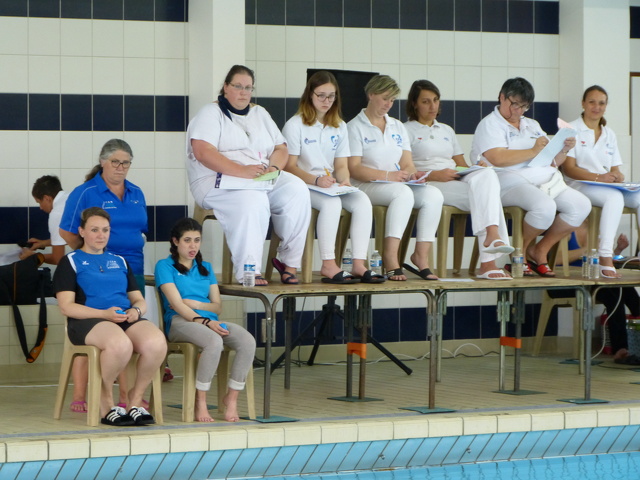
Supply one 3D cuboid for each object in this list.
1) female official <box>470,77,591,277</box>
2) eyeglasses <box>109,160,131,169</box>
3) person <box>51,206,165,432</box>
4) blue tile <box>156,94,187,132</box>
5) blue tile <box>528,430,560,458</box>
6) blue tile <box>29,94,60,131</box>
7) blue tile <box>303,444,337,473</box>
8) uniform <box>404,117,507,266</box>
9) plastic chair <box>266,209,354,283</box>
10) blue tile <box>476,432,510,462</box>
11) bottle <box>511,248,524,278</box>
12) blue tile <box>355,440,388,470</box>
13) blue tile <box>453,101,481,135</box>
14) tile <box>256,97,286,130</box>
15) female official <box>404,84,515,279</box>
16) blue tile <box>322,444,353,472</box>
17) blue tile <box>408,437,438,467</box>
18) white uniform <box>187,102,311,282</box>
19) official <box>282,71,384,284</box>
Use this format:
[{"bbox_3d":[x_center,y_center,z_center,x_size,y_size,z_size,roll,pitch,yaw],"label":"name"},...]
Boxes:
[{"bbox_3d":[1.385,-0.420,20.450,0.600,1.310,0.760,-1,2,-37],"label":"female official"},{"bbox_3d":[-1.198,-0.454,18.319,0.137,0.046,0.140,-1,7,-22],"label":"eyeglasses"},{"bbox_3d":[-1.189,0.417,17.145,0.540,1.200,0.620,-1,2,-35],"label":"person"},{"bbox_3d":[-1.023,-0.863,21.159,0.245,0.245,0.012,-1,2,-35],"label":"blue tile"},{"bbox_3d":[1.330,1.212,18.373,0.122,0.245,0.010,-1,46,-34],"label":"blue tile"},{"bbox_3d":[-1.871,-0.866,20.917,0.247,0.250,0.010,-1,2,-34],"label":"blue tile"},{"bbox_3d":[-0.011,1.231,17.456,0.122,0.245,0.010,-1,46,-34],"label":"blue tile"},{"bbox_3d":[0.893,-0.322,20.200,0.460,0.930,0.640,-1,2,-33],"label":"uniform"},{"bbox_3d":[-0.034,-0.165,18.186,0.450,0.820,0.530,-1,2,-35],"label":"plastic chair"},{"bbox_3d":[1.021,1.216,18.161,0.122,0.245,0.010,-1,46,-34],"label":"blue tile"},{"bbox_3d":[1.292,0.149,20.198,0.067,0.192,0.067,-1,2,-34],"label":"bottle"},{"bbox_3d":[0.294,1.234,17.718,0.120,0.010,0.245,-1,-43,-34],"label":"blue tile"},{"bbox_3d":[1.094,-0.911,22.944,0.247,0.250,0.010,-1,2,-34],"label":"blue tile"},{"bbox_3d":[-0.342,-0.873,21.636,0.245,0.245,0.012,-1,2,-35],"label":"tile"},{"bbox_3d":[0.816,-0.369,18.642,0.480,1.210,0.660,-1,2,-35],"label":"female official"},{"bbox_3d":[0.094,1.228,17.374,0.122,0.245,0.012,-1,47,-35],"label":"blue tile"},{"bbox_3d":[0.602,1.221,17.730,0.122,0.245,0.012,-1,47,-35],"label":"blue tile"},{"bbox_3d":[-0.439,-0.289,18.964,0.640,1.090,0.700,-1,2,-34],"label":"white uniform"},{"bbox_3d":[0.101,-0.378,18.129,0.460,1.250,0.620,-1,2,-35],"label":"official"}]

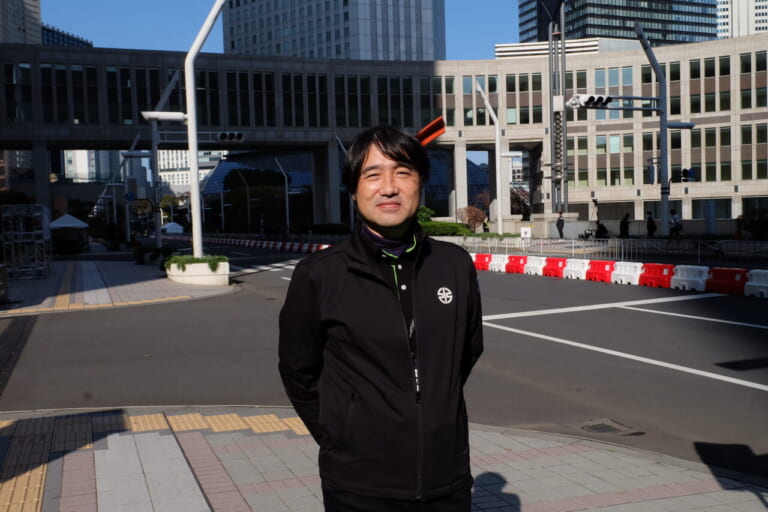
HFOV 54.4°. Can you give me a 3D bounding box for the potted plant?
[{"bbox_3d":[-5.080,0.380,20.335,1.650,0.740,1.600,-3,3,-14],"label":"potted plant"}]

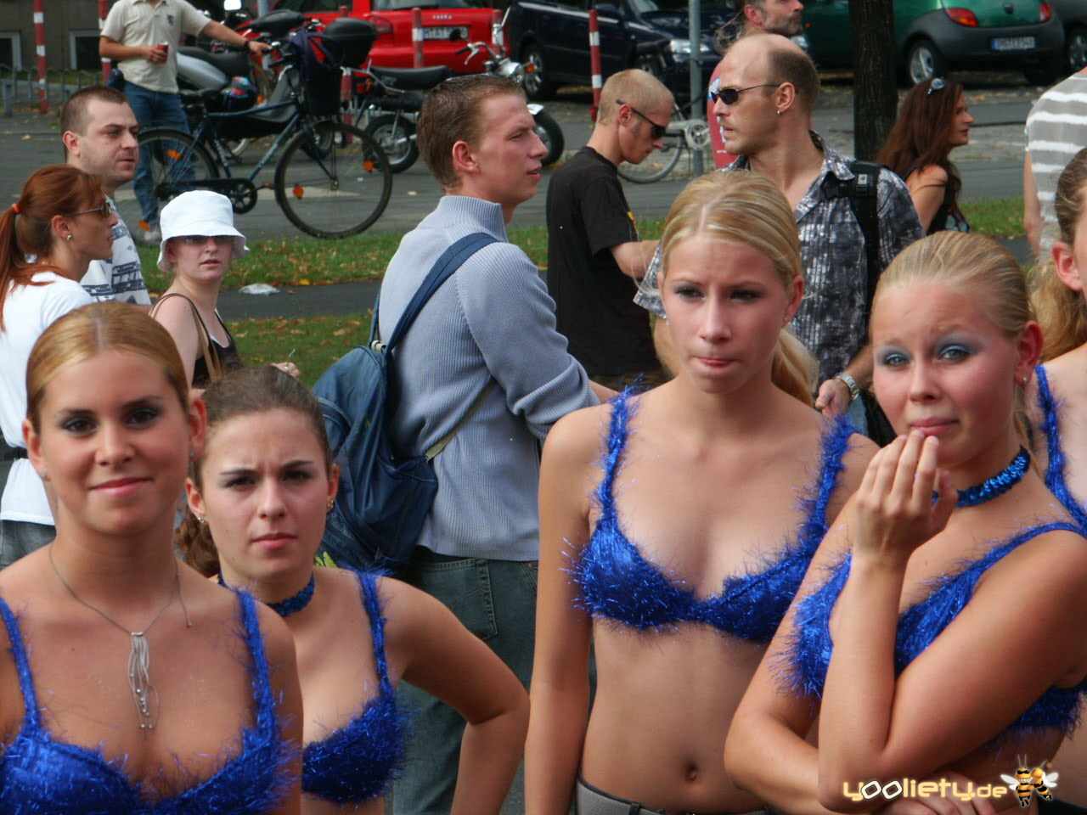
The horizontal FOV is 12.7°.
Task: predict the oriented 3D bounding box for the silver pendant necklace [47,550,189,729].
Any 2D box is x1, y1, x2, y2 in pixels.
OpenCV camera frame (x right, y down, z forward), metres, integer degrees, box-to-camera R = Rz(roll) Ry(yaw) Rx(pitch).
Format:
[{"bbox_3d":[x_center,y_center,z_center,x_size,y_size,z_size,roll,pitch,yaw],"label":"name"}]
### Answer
[{"bbox_3d":[-0.416,0.228,4.820,0.142,0.200,0.140,-2,3,-6],"label":"silver pendant necklace"}]

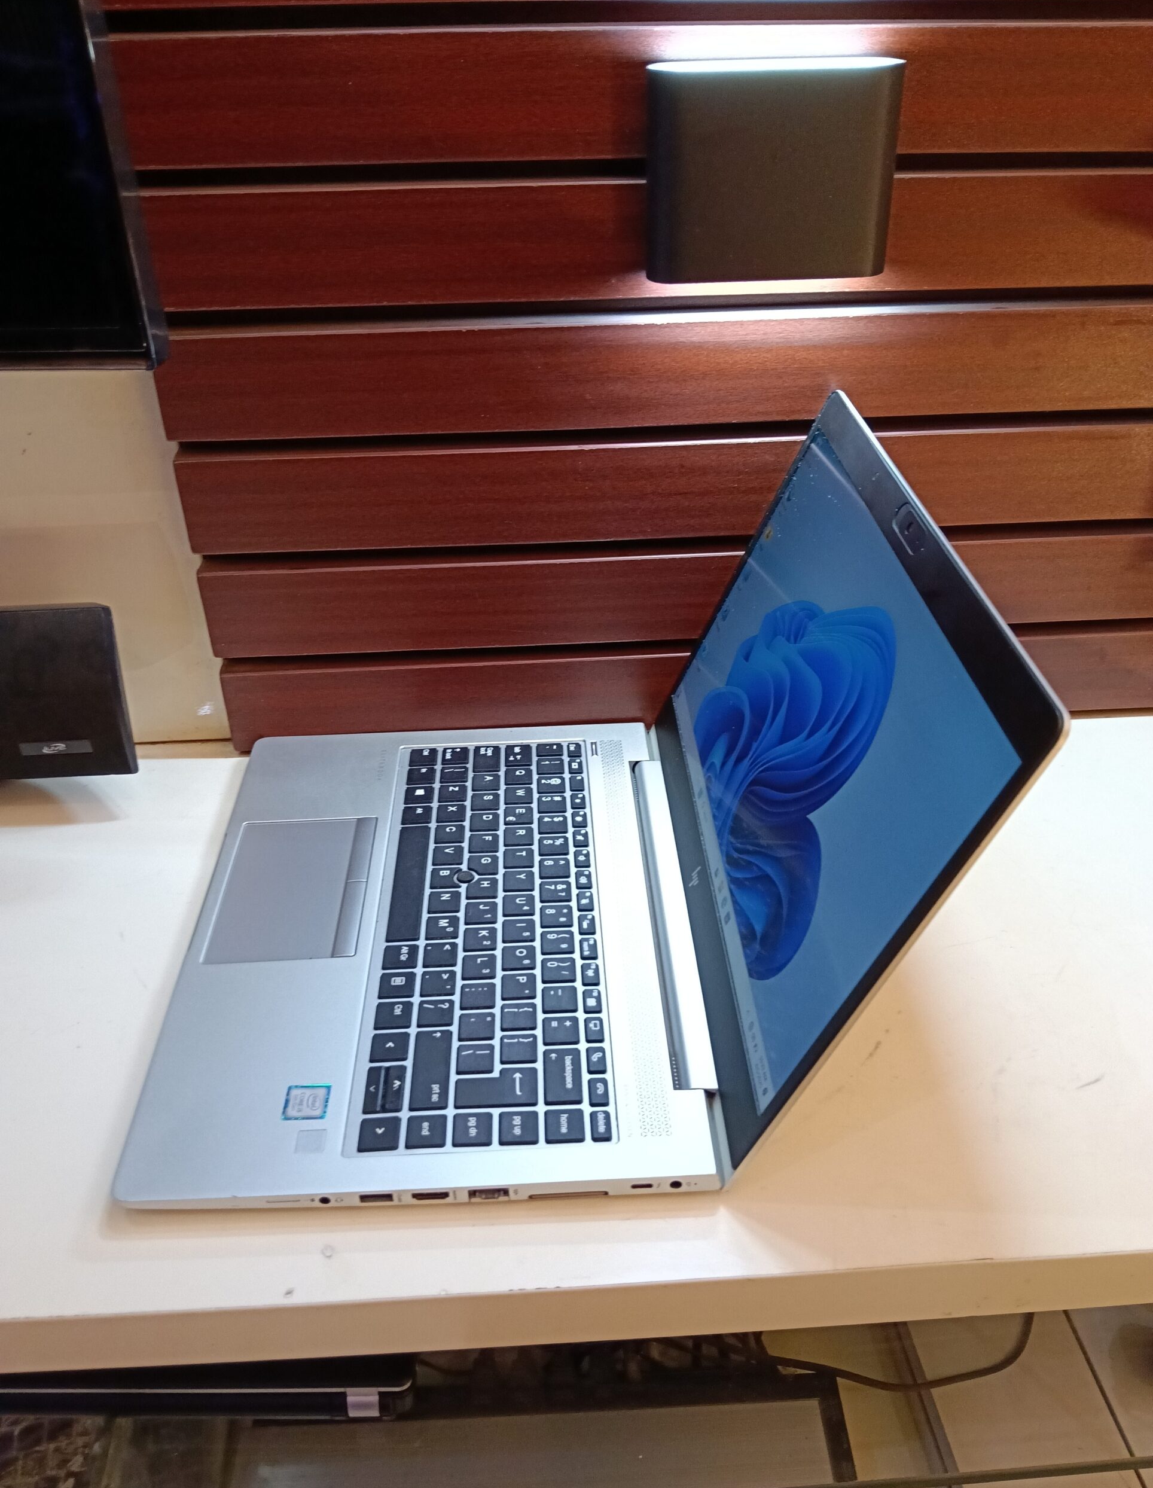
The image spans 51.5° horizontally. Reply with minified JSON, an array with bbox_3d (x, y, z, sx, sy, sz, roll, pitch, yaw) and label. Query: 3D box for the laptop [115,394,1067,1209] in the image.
[{"bbox_3d":[-0.021,-0.001,0.545,0.335,0.219,0.326,-2,34,-2],"label":"laptop"}]

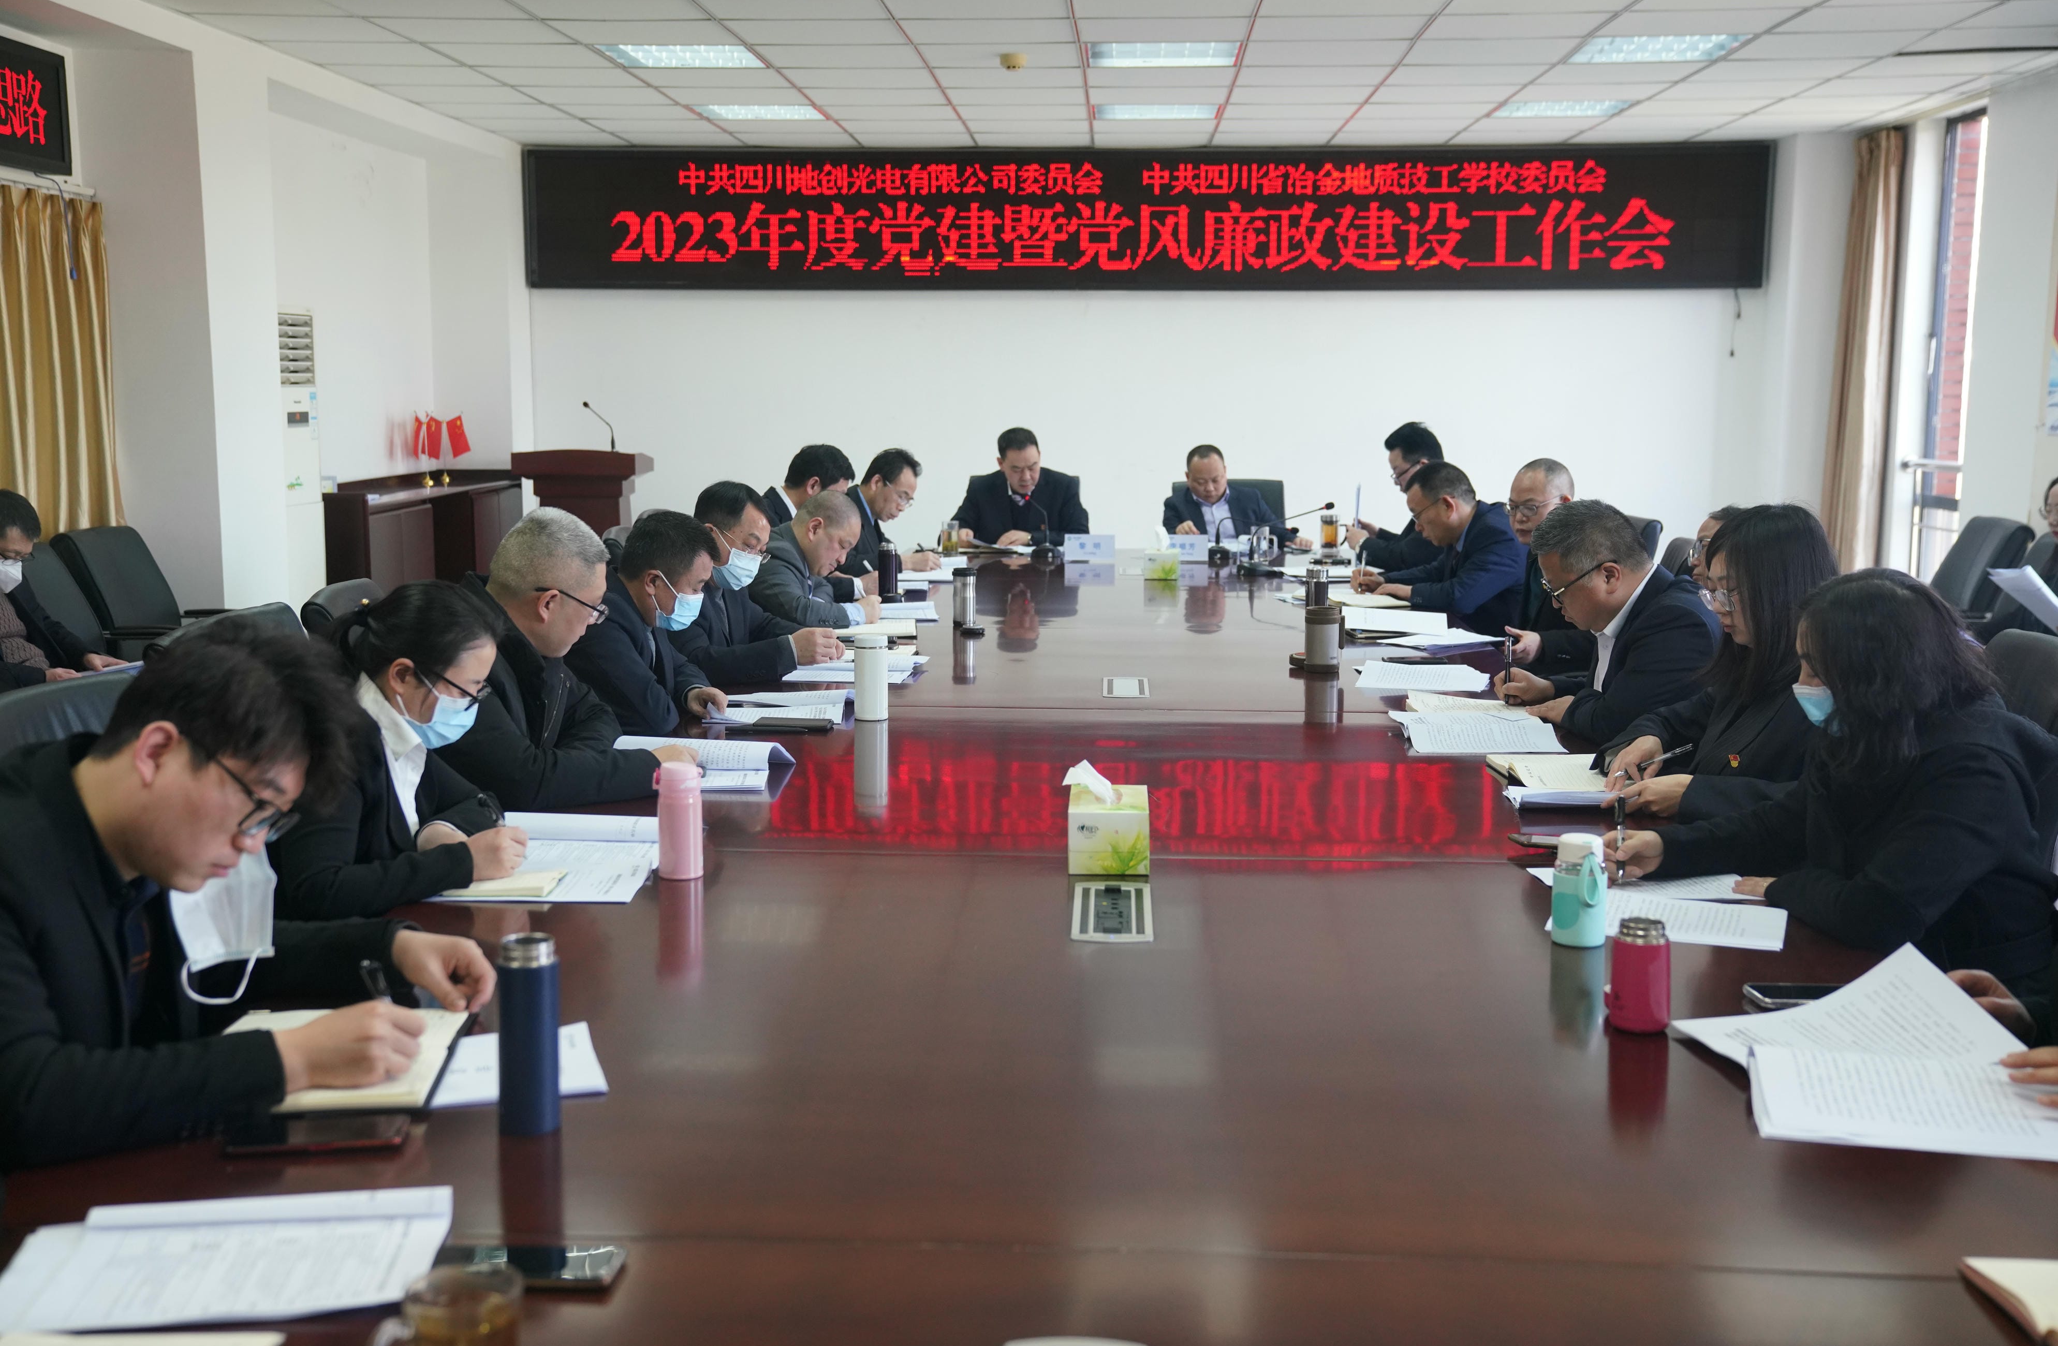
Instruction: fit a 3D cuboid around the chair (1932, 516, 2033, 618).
[{"bbox_3d":[3.084,-0.024,8.054,0.680,1.000,0.600,1,7,2],"label":"chair"}]

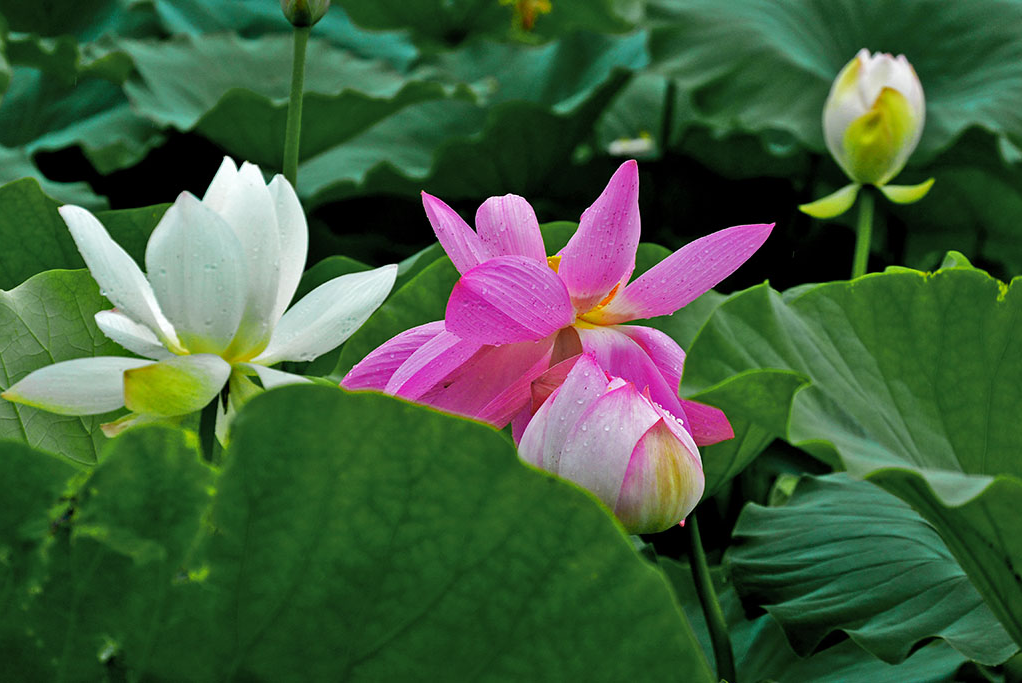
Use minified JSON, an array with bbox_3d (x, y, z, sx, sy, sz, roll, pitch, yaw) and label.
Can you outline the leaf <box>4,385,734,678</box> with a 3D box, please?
[{"bbox_3d":[-0.079,0.109,3.200,0.380,0.190,0.250,0,10,0],"label":"leaf"}]

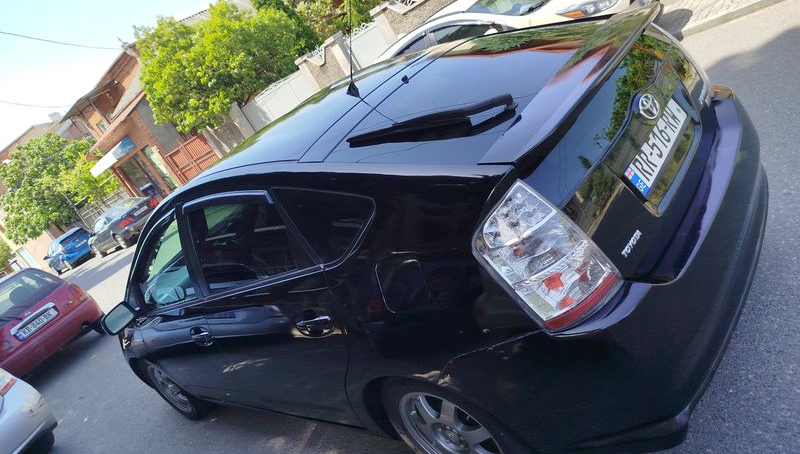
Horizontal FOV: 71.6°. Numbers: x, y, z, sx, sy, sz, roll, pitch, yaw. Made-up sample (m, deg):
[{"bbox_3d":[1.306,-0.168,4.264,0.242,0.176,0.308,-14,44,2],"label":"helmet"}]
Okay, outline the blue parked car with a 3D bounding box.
[{"bbox_3d":[-16.312,1.231,27.560,4.050,1.450,1.700,-14,24,46],"label":"blue parked car"}]

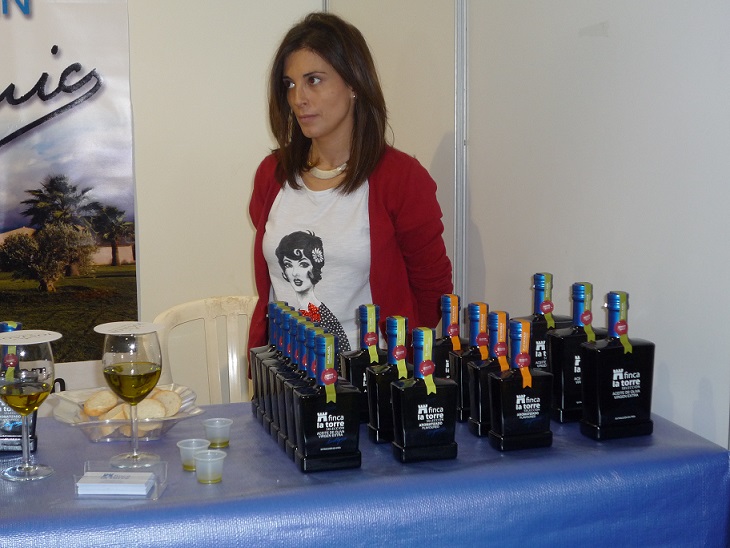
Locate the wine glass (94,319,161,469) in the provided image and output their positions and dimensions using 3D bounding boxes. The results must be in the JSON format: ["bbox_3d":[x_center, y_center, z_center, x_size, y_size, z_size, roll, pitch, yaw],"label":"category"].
[{"bbox_3d":[-0.316,0.165,1.638,0.087,0.186,0.087,0,8,0],"label":"wine glass"}]

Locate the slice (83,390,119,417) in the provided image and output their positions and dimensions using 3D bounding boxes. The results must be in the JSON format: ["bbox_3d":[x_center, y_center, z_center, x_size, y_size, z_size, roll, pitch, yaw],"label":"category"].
[{"bbox_3d":[-0.395,0.195,1.800,0.052,0.014,0.044,-21,38,-5],"label":"slice"}]

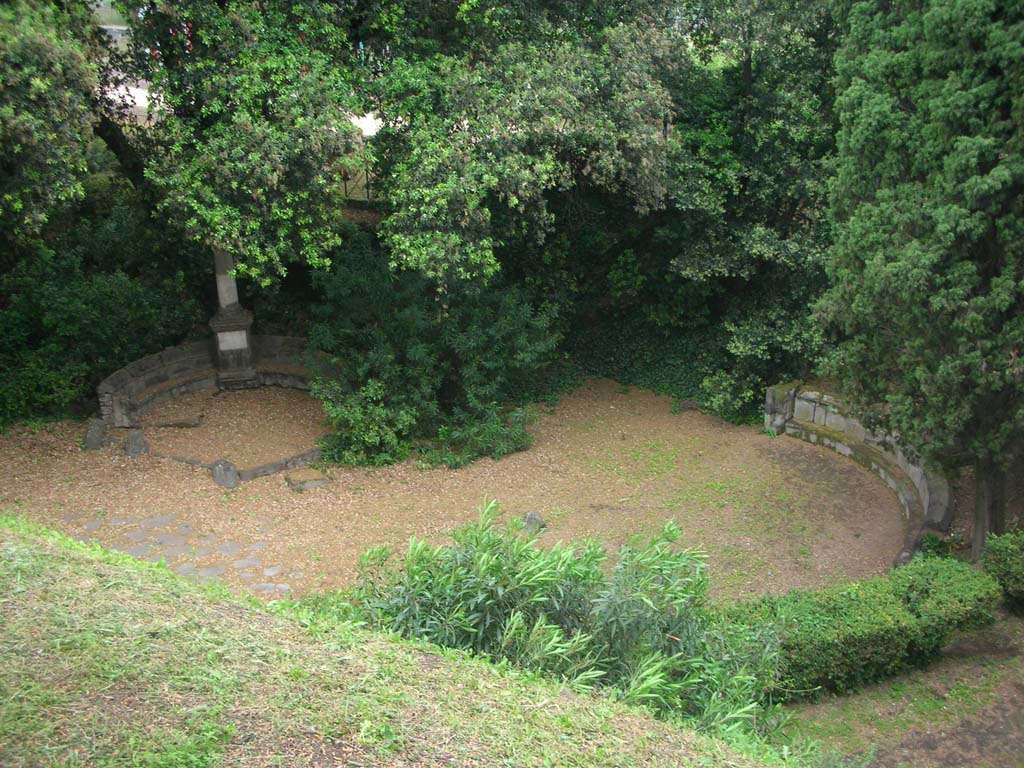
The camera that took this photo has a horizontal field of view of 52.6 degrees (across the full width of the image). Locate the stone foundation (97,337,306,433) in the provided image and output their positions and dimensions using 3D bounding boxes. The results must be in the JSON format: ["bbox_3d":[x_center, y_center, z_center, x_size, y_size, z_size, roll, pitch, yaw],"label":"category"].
[{"bbox_3d":[-7.313,-0.180,27.447,6.489,1.133,3.399,-6,21,-17],"label":"stone foundation"}]

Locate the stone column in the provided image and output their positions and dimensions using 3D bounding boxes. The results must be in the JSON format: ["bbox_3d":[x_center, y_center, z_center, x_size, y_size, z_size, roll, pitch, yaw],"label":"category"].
[{"bbox_3d":[-7.674,-2.050,27.994,1.133,4.275,1.133,-6,21,-17],"label":"stone column"}]

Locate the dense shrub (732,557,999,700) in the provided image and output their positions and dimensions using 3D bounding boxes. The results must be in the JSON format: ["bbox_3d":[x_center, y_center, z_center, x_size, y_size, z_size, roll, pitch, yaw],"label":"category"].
[{"bbox_3d":[5.562,3.869,16.699,4.429,0.876,1.494,-7,21,-19],"label":"dense shrub"}]

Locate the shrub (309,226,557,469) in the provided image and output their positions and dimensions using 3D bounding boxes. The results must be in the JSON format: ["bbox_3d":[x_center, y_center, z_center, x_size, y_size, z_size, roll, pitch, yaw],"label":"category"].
[{"bbox_3d":[-1.730,-1.085,24.815,5.562,4.635,4.120,0,20,0],"label":"shrub"}]

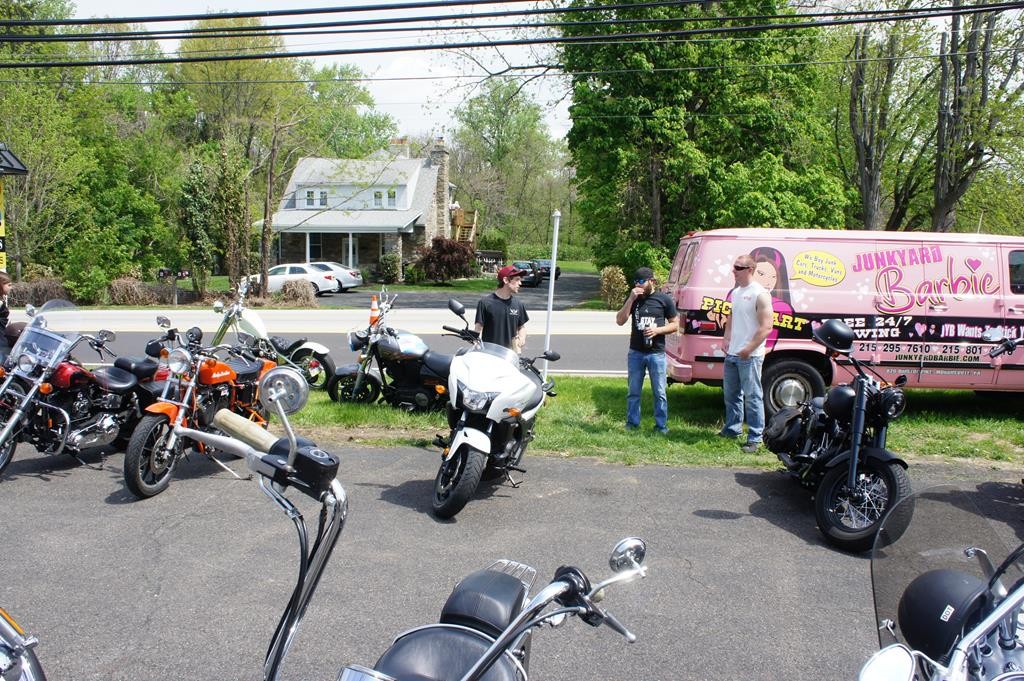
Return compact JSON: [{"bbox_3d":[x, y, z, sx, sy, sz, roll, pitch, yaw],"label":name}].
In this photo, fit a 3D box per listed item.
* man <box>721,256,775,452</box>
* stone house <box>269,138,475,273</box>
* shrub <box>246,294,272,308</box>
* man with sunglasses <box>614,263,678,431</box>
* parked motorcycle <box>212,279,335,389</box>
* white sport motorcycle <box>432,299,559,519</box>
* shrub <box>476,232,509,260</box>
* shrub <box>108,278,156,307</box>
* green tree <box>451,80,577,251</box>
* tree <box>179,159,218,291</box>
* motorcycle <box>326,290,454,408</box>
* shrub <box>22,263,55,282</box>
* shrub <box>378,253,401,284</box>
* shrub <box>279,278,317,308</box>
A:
[{"bbox_3d":[2.230,0.100,8.350,0.330,1.820,0.500,-3,6,-35],"label":"man"},{"bbox_3d":[-9.100,-8.000,54.000,10.000,8.600,11.000,1,5,6],"label":"stone house"},{"bbox_3d":[-8.300,-1.280,29.100,0.900,0.470,0.750,0,5,0],"label":"shrub"},{"bbox_3d":[1.435,0.095,9.169,0.660,1.740,0.450,2,5,11],"label":"man with sunglasses"},{"bbox_3d":[-3.590,-0.111,12.235,2.320,1.400,0.770,3,6,20],"label":"parked motorcycle"},{"bbox_3d":[-0.101,0.488,7.107,0.900,1.360,2.200,2,6,16],"label":"white sport motorcycle"},{"bbox_3d":[-1.444,-6.788,65.883,2.400,2.500,2.300,1,5,0],"label":"shrub"},{"bbox_3d":[-12.900,-1.630,30.000,1.700,0.970,1.200,0,5,0],"label":"shrub"},{"bbox_3d":[0.278,-17.030,89.161,12.500,18.000,12.000,1,5,0],"label":"green tree"},{"bbox_3d":[-11.750,-4.200,33.000,1.450,5.100,1.400,0,5,0],"label":"tree"},{"bbox_3d":[-0.950,0.170,9.750,2.150,1.380,0.820,0,5,-5],"label":"motorcycle"},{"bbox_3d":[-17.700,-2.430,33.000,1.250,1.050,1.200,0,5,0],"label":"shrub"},{"bbox_3d":[-6.470,-3.800,46.500,1.200,1.700,1.200,0,5,0],"label":"shrub"},{"bbox_3d":[-7.100,-1.560,29.300,1.300,1.000,1.200,0,5,0],"label":"shrub"}]

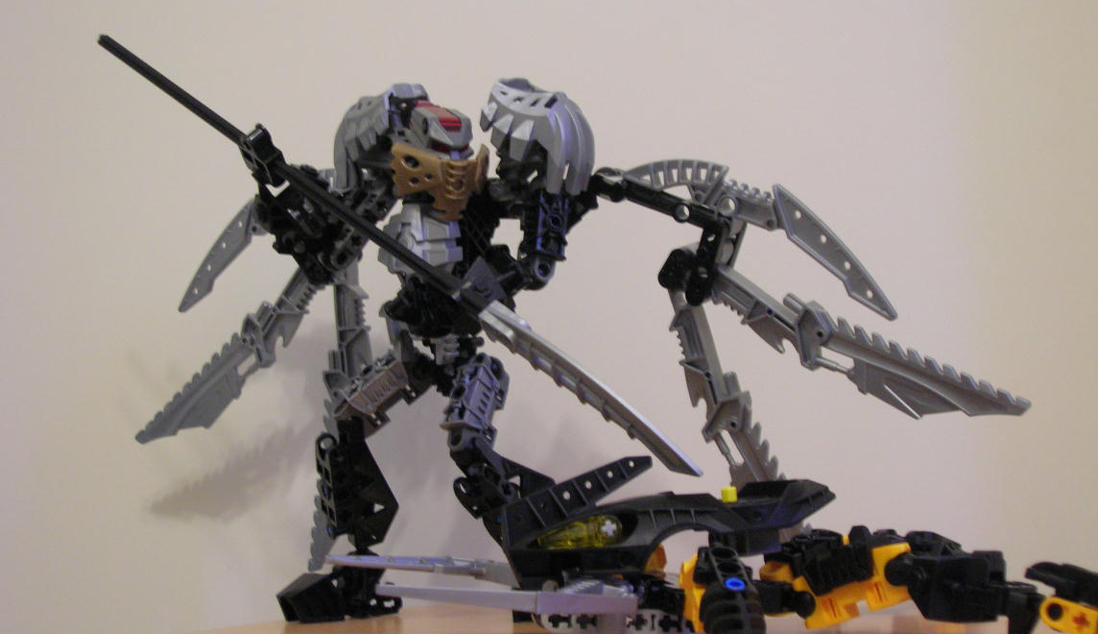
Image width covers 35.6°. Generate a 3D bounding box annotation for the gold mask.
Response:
[{"bbox_3d":[-0.037,-0.050,0.630,0.041,0.028,0.016,1,-1,-32],"label":"gold mask"}]

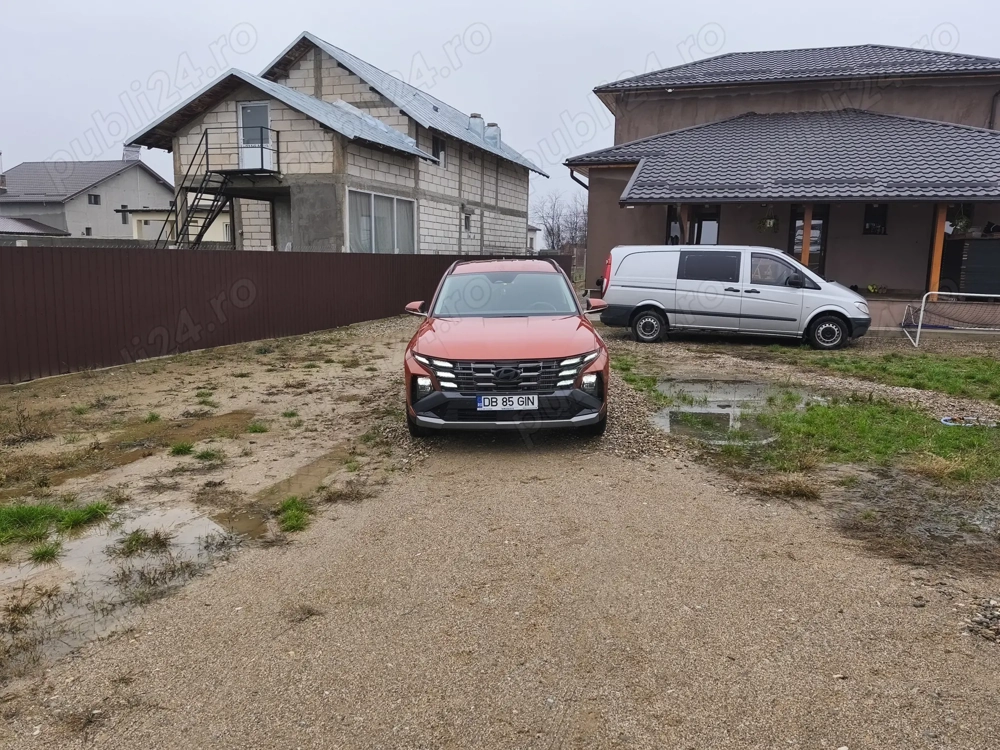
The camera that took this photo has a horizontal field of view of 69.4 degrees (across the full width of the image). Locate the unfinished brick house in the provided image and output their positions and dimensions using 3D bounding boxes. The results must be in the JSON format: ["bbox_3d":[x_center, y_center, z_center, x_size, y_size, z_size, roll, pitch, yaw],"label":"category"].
[{"bbox_3d":[-4.306,-6.827,26.324,7.860,8.200,17.950,4,10,18],"label":"unfinished brick house"}]

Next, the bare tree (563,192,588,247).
[{"bbox_3d":[6.975,-13.005,65.000,2.800,6.900,2.800,1,9,0],"label":"bare tree"}]

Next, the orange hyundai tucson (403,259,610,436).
[{"bbox_3d":[0.061,-0.473,8.253,1.920,1.650,4.520,1,9,0],"label":"orange hyundai tucson"}]

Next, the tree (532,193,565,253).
[{"bbox_3d":[4.365,-13.050,65.000,3.000,6.900,2.900,1,9,0],"label":"tree"}]

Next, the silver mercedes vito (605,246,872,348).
[{"bbox_3d":[4.926,-1.671,15.067,5.200,1.920,1.950,3,10,16],"label":"silver mercedes vito"}]

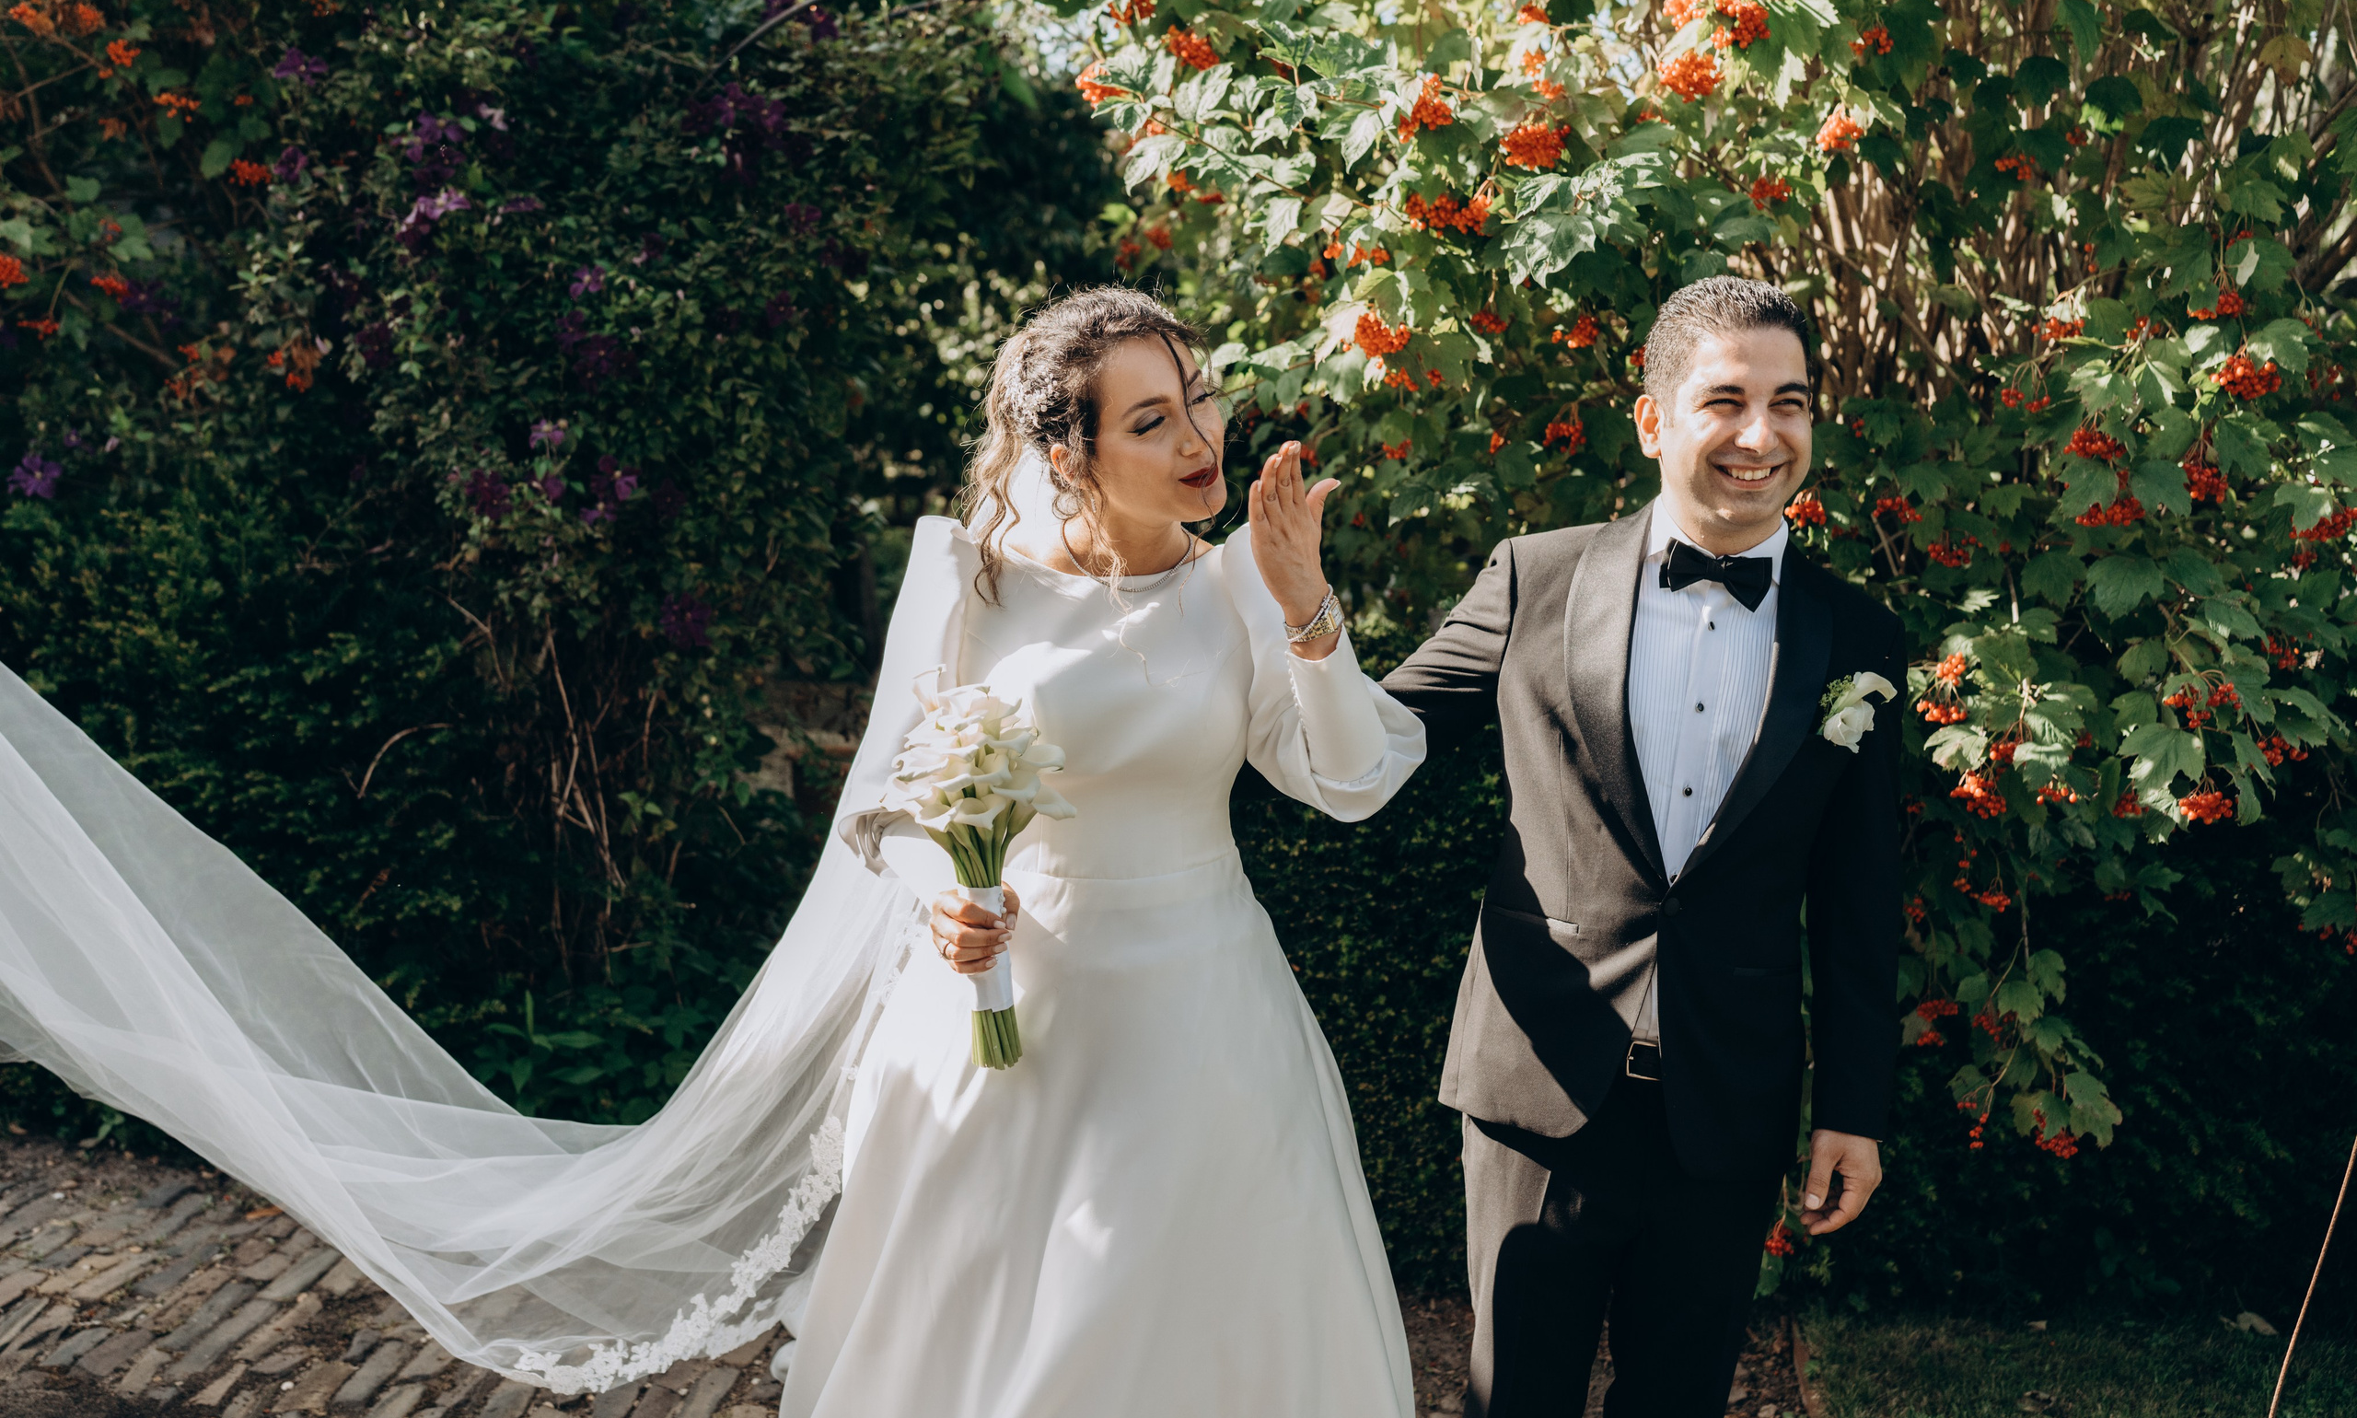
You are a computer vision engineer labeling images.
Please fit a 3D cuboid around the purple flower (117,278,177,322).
[{"bbox_3d":[-2.227,-0.885,4.950,0.131,0.096,0.060,0,6,-5],"label":"purple flower"}]

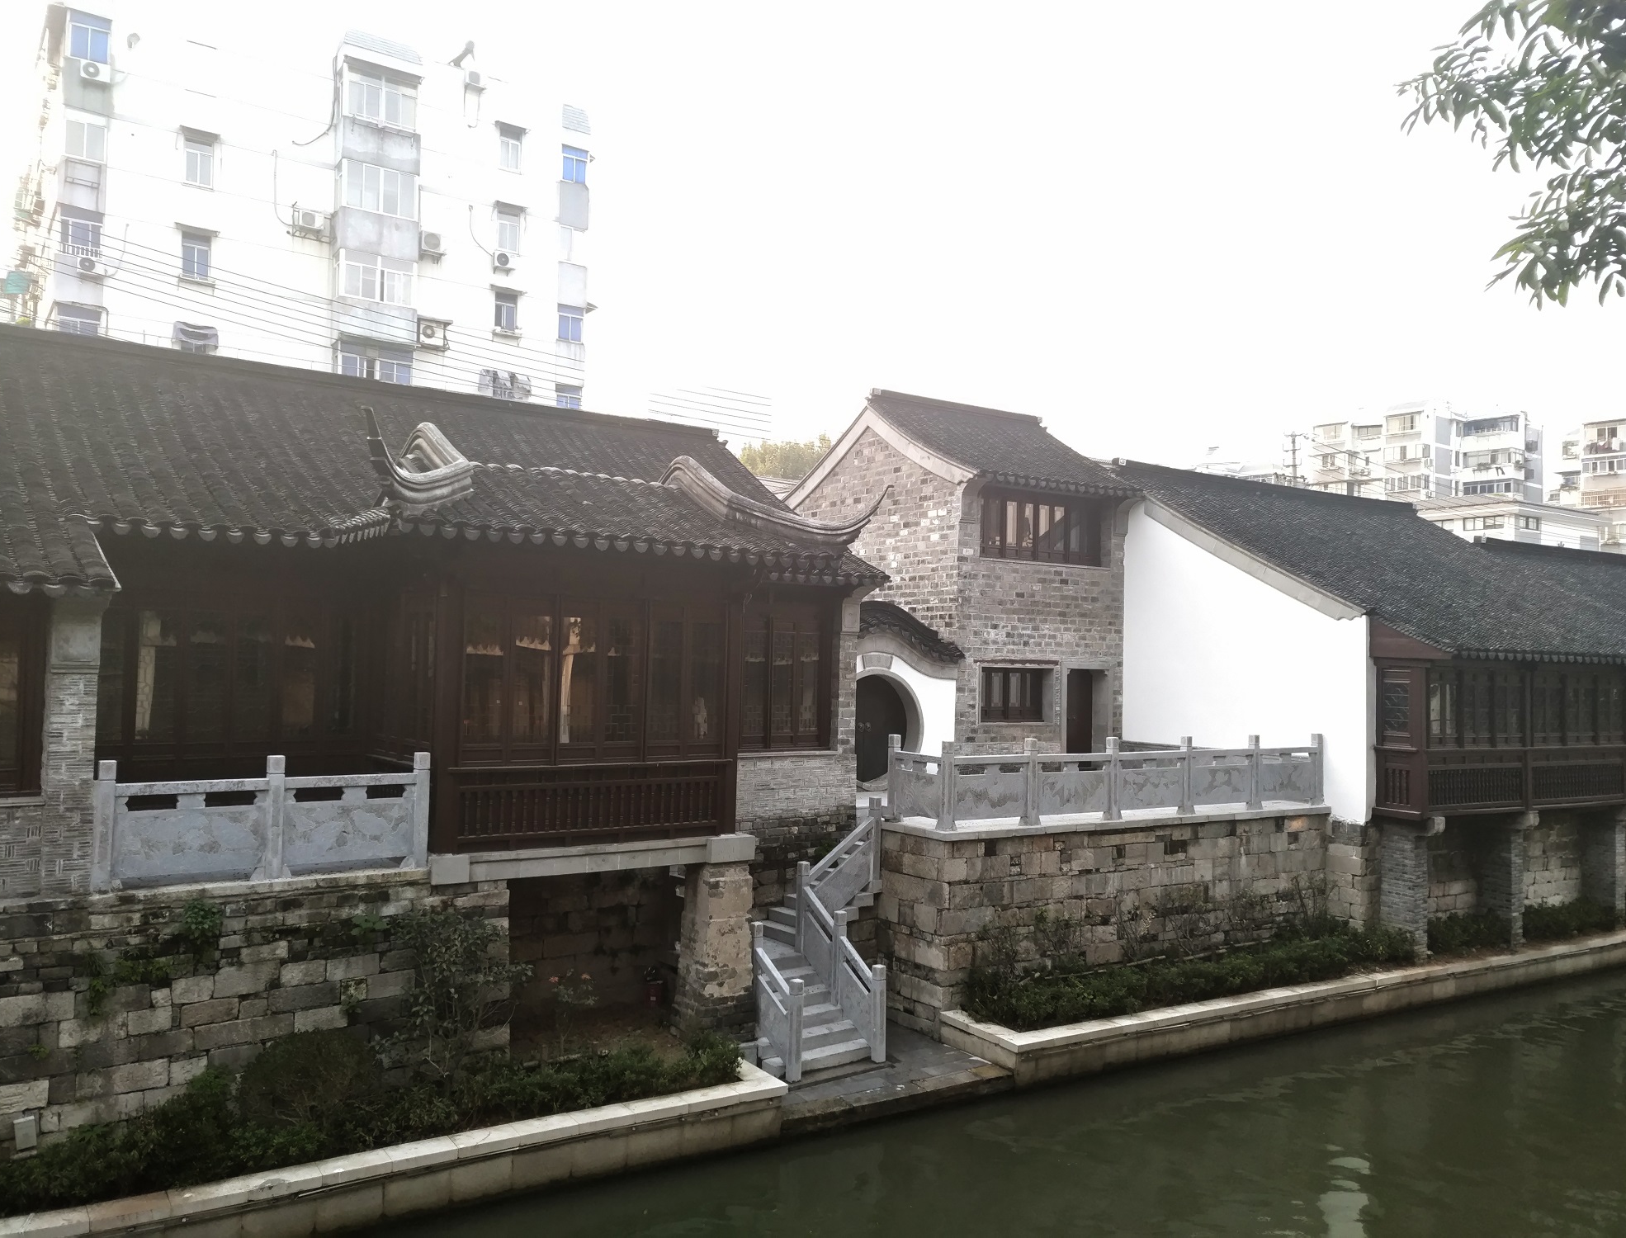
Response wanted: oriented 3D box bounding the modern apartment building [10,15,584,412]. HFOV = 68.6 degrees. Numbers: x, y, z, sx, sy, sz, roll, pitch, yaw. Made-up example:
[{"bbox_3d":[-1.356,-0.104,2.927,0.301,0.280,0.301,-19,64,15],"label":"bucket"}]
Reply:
[{"bbox_3d":[-18.783,-7.728,43.934,16.000,21.900,15.000,3,-3,-34],"label":"modern apartment building"}]

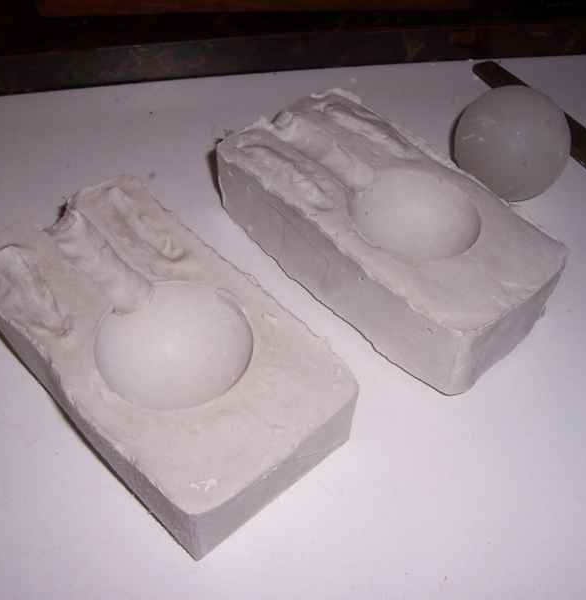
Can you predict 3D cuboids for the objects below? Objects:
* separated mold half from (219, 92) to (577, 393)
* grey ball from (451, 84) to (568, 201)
[{"bbox_3d":[0.050,-0.040,0.433,0.090,0.051,0.175,-33,59,-27],"label":"separated mold half"},{"bbox_3d":[0.117,-0.083,0.421,0.062,0.062,0.062,5,50,0],"label":"grey ball"}]

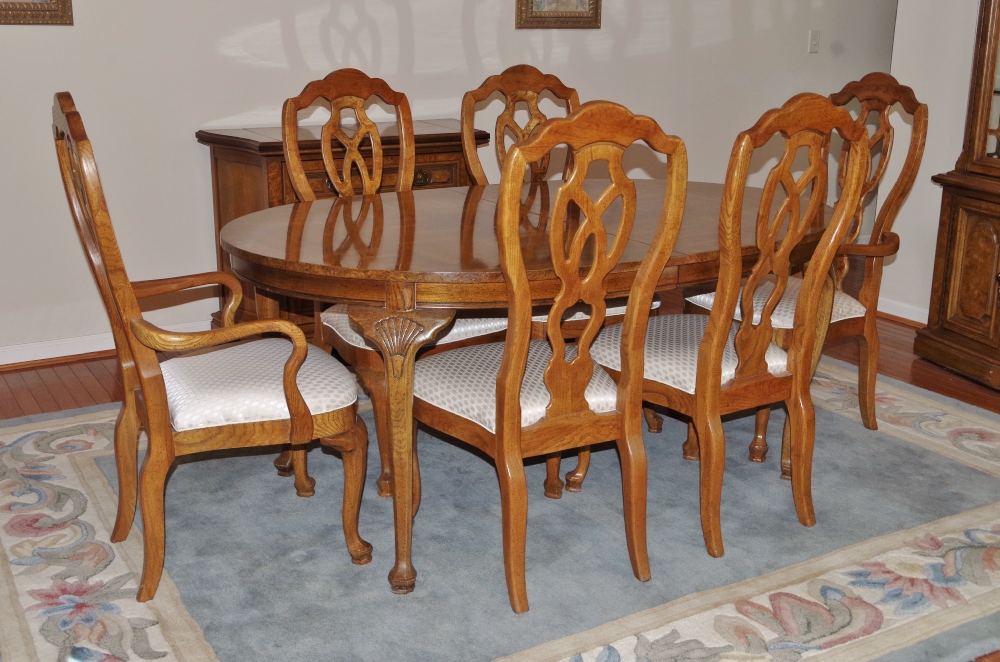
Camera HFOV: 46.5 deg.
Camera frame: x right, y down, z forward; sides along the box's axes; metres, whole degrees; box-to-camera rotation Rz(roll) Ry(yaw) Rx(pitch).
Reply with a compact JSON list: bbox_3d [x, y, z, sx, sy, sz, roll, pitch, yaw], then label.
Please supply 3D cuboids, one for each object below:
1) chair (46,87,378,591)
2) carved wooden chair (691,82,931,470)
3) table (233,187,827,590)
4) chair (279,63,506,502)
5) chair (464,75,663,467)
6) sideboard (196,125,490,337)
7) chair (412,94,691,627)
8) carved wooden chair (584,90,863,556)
[{"bbox_3d":[-0.664,0.001,2.705,0.614,1.108,0.554,-8,17,-27],"label":"chair"},{"bbox_3d":[0.914,-0.234,3.606,0.614,1.108,0.554,-8,18,-27],"label":"carved wooden chair"},{"bbox_3d":[0.118,0.057,3.198,1.726,0.752,1.129,-8,18,-29],"label":"table"},{"bbox_3d":[-0.290,-0.178,3.360,0.499,1.109,0.592,-10,19,-34],"label":"chair"},{"bbox_3d":[0.188,-0.259,3.670,0.499,1.109,0.592,-7,17,-25],"label":"chair"},{"bbox_3d":[-0.540,-0.362,4.535,1.104,0.830,0.492,-9,18,-30],"label":"sideboard"},{"bbox_3d":[0.079,0.006,2.713,0.499,1.109,0.592,-7,17,-26],"label":"chair"},{"bbox_3d":[0.539,-0.064,2.981,0.499,1.109,0.592,-9,18,-32],"label":"carved wooden chair"}]

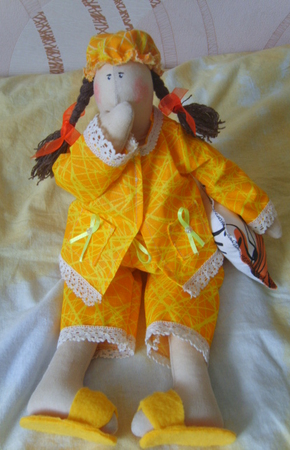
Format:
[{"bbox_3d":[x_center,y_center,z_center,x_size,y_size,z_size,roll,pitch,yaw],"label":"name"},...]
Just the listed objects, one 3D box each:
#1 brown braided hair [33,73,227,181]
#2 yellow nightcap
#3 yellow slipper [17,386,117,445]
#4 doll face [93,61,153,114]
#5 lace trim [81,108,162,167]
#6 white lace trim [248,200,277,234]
[{"bbox_3d":[-0.025,-0.131,0.605,0.240,0.070,0.130,-1,78,6],"label":"brown braided hair"},{"bbox_3d":[-0.029,-0.227,0.605,0.095,0.085,0.058,-5,83,14],"label":"yellow nightcap"},{"bbox_3d":[-0.080,0.201,0.475,0.096,0.045,0.046,2,60,15],"label":"yellow slipper"},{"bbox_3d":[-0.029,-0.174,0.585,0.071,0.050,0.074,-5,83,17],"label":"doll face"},{"bbox_3d":[-0.028,-0.111,0.570,0.094,0.060,0.065,-1,75,6],"label":"lace trim"},{"bbox_3d":[0.148,-0.009,0.575,0.034,0.025,0.018,-42,84,-4],"label":"white lace trim"}]

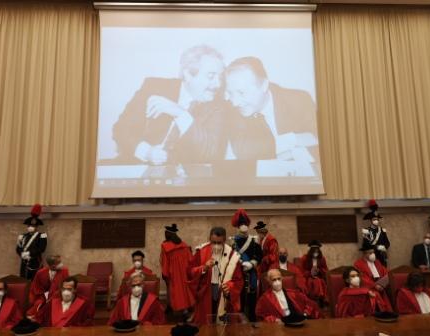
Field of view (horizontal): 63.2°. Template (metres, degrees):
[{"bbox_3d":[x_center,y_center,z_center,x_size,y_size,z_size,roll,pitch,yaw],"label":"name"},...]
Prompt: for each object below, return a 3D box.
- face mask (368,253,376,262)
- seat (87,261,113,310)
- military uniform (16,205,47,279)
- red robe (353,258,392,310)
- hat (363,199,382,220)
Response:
[{"bbox_3d":[2.645,1.508,5.875,0.130,0.150,0.090,1,-10,-13],"label":"face mask"},{"bbox_3d":[-2.390,2.443,7.285,0.530,0.910,0.550,-1,-9,-2],"label":"seat"},{"bbox_3d":[-3.680,1.826,7.057,0.600,2.080,0.420,-1,-9,-3],"label":"military uniform"},{"bbox_3d":[2.636,1.997,5.844,0.580,0.950,0.620,1,-10,-14],"label":"red robe"},{"bbox_3d":[3.367,0.889,7.445,0.400,0.440,0.240,0,-9,-5],"label":"hat"}]

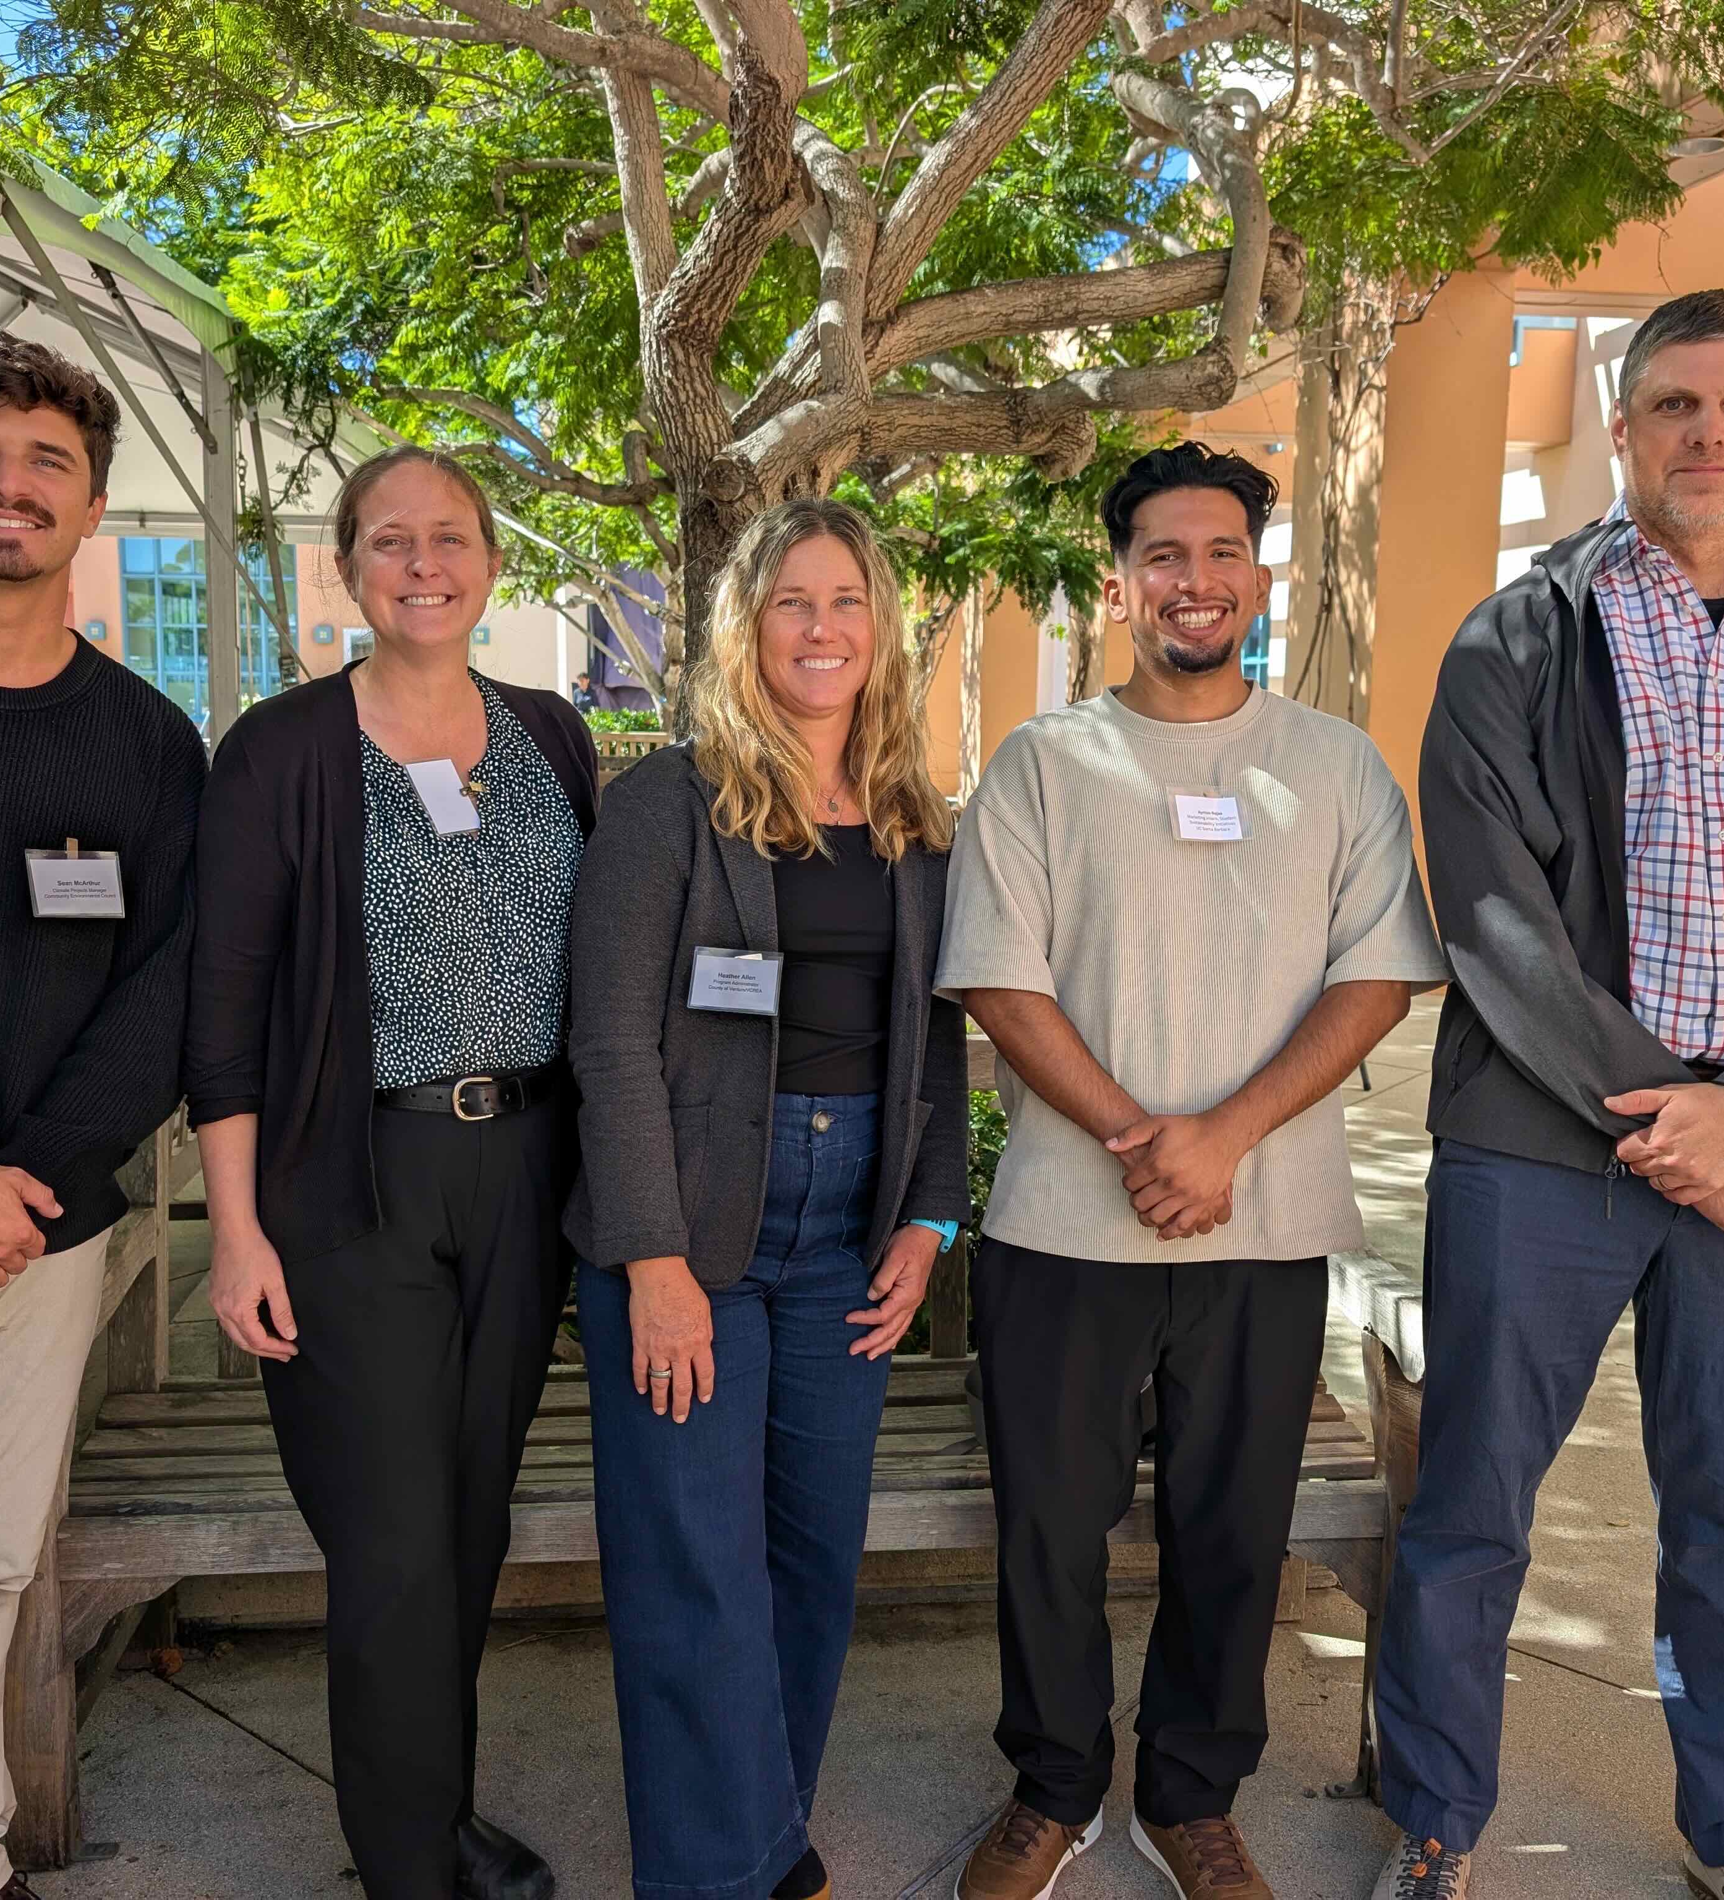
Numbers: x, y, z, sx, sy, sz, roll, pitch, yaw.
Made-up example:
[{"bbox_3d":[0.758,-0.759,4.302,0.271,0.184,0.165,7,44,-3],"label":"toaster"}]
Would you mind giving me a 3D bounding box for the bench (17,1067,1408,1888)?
[{"bbox_3d":[-0.169,0.631,2.458,1.823,0.922,0.640,0,8,-7],"label":"bench"}]

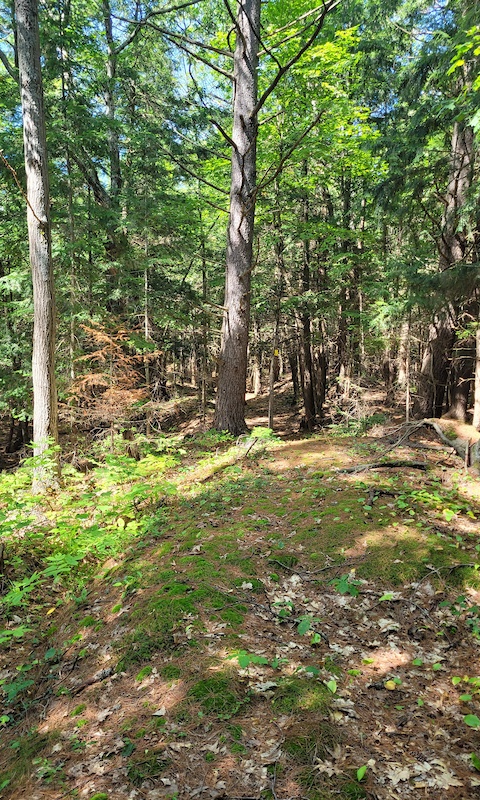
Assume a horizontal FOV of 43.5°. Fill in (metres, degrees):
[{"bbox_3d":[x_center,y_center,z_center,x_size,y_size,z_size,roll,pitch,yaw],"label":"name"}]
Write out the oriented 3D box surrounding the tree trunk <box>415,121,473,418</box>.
[{"bbox_3d":[3.360,-2.100,9.980,0.750,4.860,0.600,2,7,17],"label":"tree trunk"}]

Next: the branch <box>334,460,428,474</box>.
[{"bbox_3d":[1.530,0.730,6.500,1.020,0.100,0.170,0,7,0],"label":"branch"}]

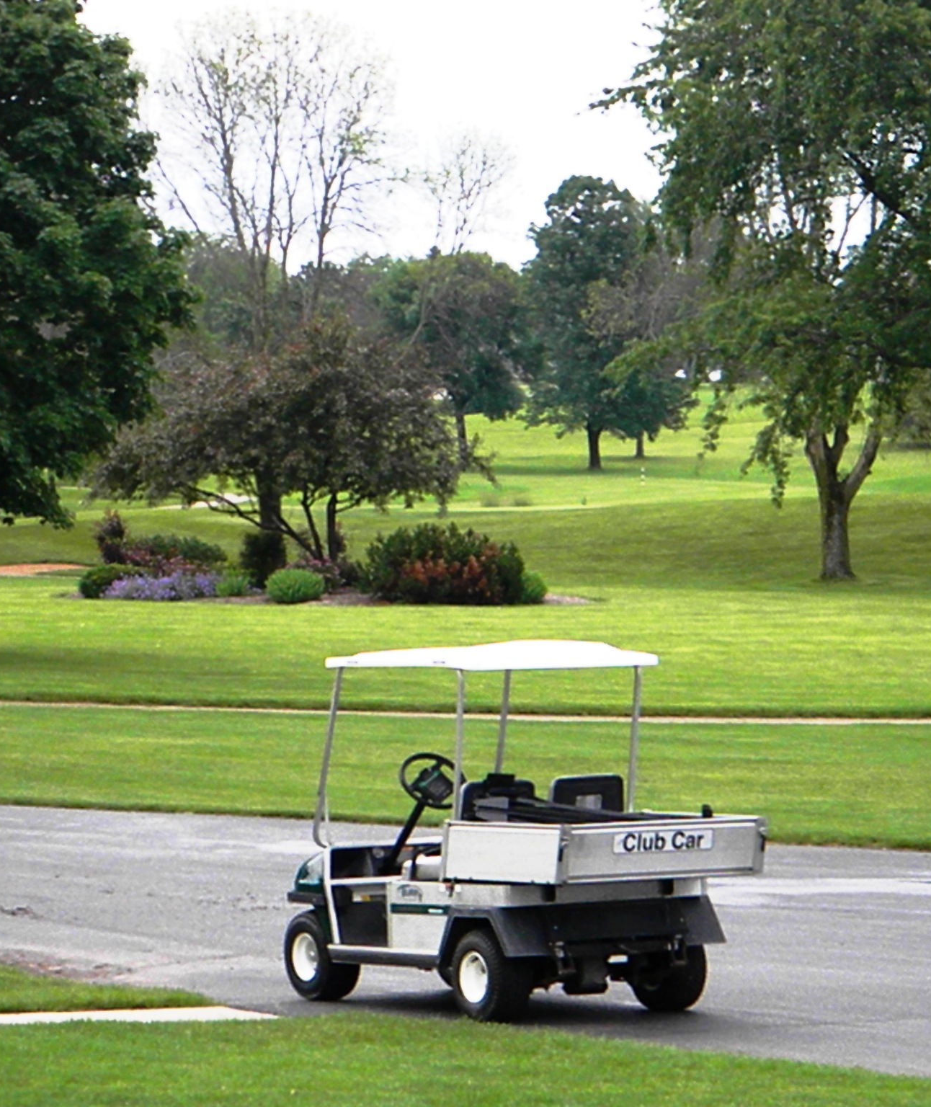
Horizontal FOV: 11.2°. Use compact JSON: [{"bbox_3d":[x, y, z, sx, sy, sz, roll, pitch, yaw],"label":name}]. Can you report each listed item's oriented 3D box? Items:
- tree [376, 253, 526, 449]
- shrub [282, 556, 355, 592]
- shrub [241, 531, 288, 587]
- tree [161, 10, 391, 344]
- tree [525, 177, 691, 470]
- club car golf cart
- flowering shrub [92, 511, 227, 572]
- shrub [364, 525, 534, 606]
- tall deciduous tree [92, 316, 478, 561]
[{"bbox_3d":[-0.722,-9.360,228.000,7.499,10.443,7.499,0,0,0],"label":"tree"},{"bbox_3d":[-2.835,0.403,92.000,1.435,0.740,1.200,0,0,0],"label":"shrub"},{"bbox_3d":[-3.976,0.102,93.000,0.952,1.088,0.952,0,0,0],"label":"shrub"},{"bbox_3d":[-5.210,-7.538,130.000,6.335,14.791,6.200,0,0,0],"label":"tree"},{"bbox_3d":[6.680,-10.790,222.000,7.789,13.738,7.500,0,0,0],"label":"tree"},{"bbox_3d":[0.230,1.390,24.314,1.260,1.900,2.690,0,-1,-34],"label":"club car golf cart"},{"bbox_3d":[-6.069,-0.183,94.000,2.679,1.305,1.700,0,0,0],"label":"flowering shrub"},{"bbox_3d":[-0.321,0.200,91.000,3.370,1.574,2.300,0,0,0],"label":"shrub"},{"bbox_3d":[-3.535,-2.039,93.000,7.636,5.234,6.800,0,0,0],"label":"tall deciduous tree"}]

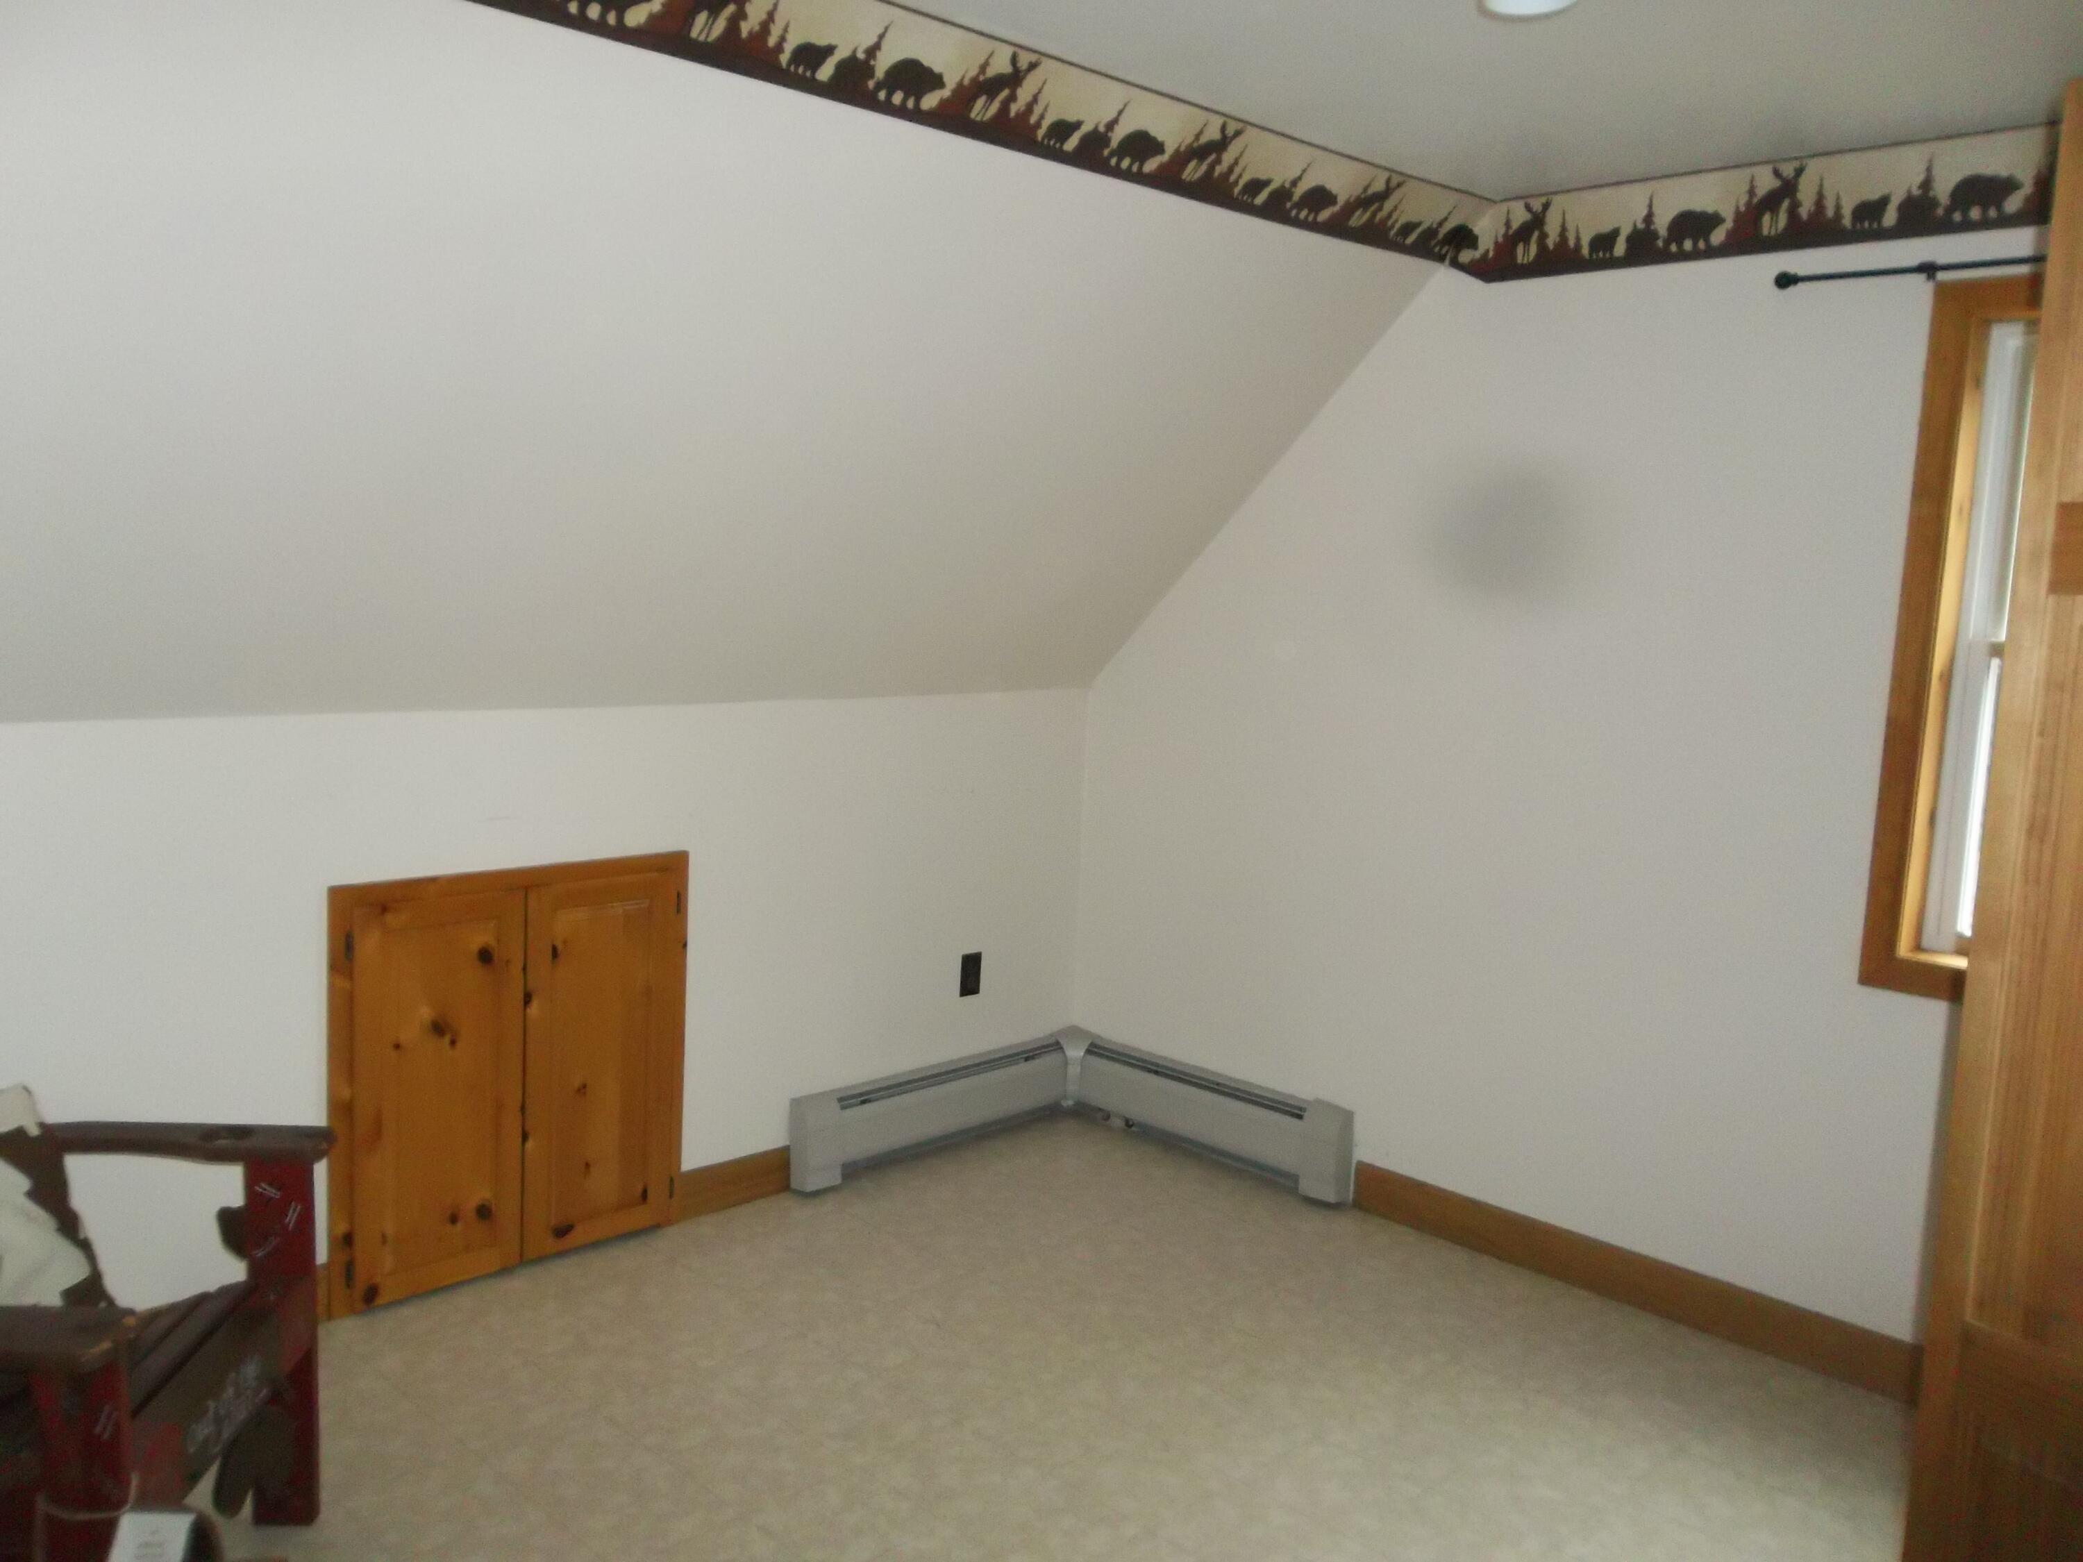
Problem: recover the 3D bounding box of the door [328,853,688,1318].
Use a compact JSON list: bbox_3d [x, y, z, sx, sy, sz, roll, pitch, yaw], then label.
[{"bbox_3d":[-1.143,0.630,3.543,0.807,0.896,0.030,-5,10,-42],"label":"door"}]

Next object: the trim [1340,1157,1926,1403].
[{"bbox_3d":[1.297,1.103,3.651,1.378,0.124,0.018,9,10,44],"label":"trim"}]

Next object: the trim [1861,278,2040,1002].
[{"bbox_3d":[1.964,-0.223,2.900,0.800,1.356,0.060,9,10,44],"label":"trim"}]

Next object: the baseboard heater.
[{"bbox_3d":[0.085,0.933,4.093,1.085,0.250,0.974,-5,10,-44],"label":"baseboard heater"}]

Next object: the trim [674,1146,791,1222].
[{"bbox_3d":[-0.751,0.981,3.961,0.307,0.124,0.018,-5,10,-42],"label":"trim"}]

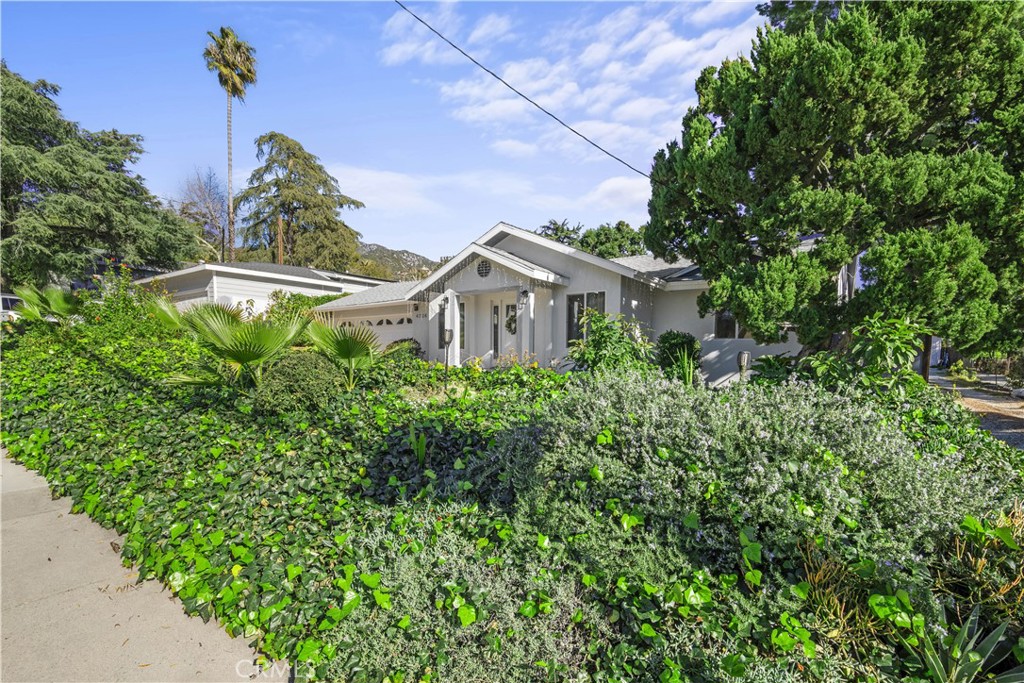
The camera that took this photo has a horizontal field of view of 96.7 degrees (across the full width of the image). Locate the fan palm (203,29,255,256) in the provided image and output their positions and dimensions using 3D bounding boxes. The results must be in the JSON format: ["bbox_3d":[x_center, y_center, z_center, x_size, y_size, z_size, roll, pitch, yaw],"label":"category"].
[{"bbox_3d":[-20.500,-11.400,33.000,3.900,22.600,3.900,0,0,0],"label":"fan palm"}]

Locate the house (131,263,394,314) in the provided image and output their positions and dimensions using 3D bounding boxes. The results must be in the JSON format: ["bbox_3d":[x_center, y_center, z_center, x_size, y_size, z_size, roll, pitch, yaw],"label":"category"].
[{"bbox_3d":[-13.300,-1.800,26.200,11.000,4.200,14.000,0,0,28],"label":"house"}]

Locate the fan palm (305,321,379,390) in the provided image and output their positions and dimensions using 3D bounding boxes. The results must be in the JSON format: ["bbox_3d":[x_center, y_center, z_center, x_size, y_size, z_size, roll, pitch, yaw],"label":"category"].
[{"bbox_3d":[-3.450,0.290,9.300,1.500,1.450,1.400,0,0,0],"label":"fan palm"}]

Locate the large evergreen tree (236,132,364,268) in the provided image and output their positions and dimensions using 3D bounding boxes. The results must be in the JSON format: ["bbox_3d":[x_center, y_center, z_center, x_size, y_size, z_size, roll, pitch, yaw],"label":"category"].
[{"bbox_3d":[-19.500,-9.600,42.000,11.800,19.300,11.500,0,0,0],"label":"large evergreen tree"}]

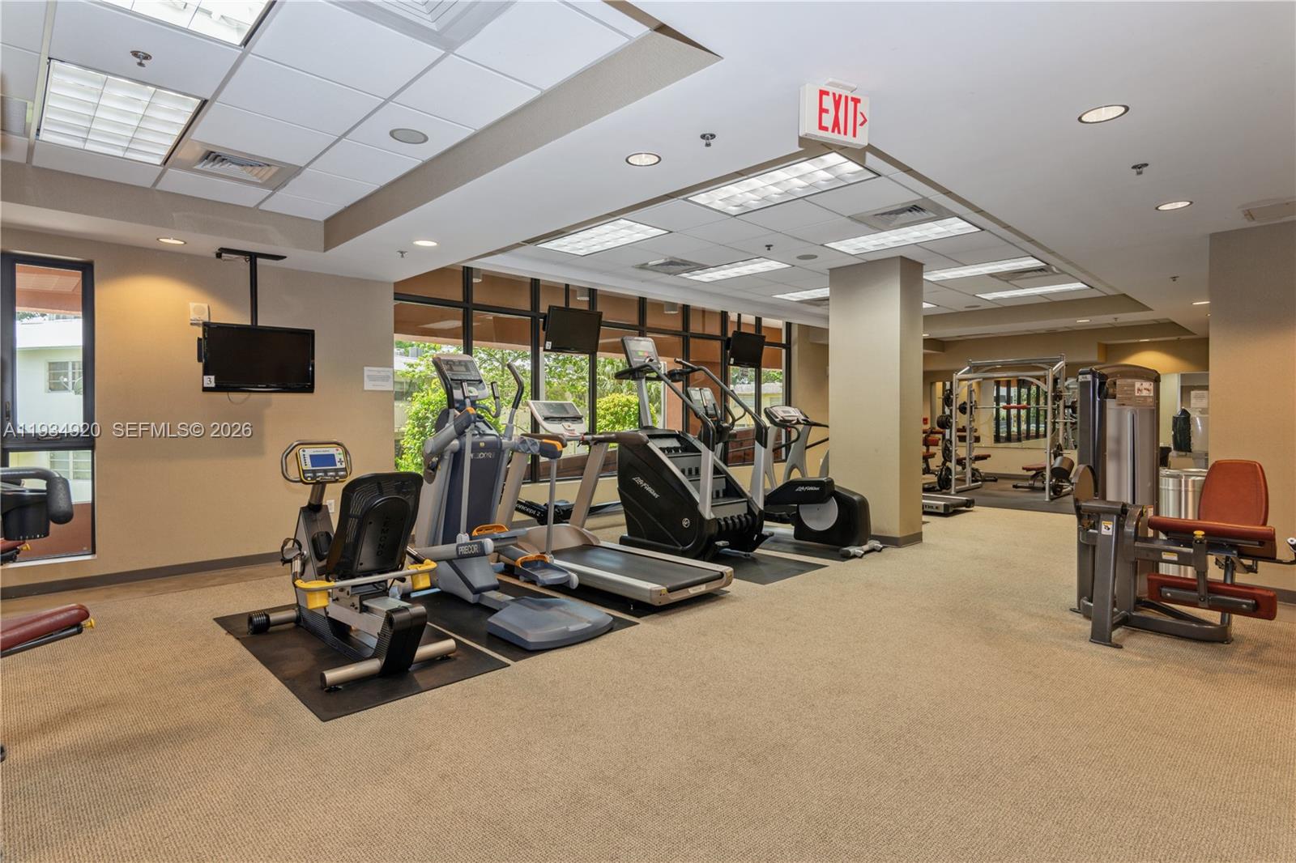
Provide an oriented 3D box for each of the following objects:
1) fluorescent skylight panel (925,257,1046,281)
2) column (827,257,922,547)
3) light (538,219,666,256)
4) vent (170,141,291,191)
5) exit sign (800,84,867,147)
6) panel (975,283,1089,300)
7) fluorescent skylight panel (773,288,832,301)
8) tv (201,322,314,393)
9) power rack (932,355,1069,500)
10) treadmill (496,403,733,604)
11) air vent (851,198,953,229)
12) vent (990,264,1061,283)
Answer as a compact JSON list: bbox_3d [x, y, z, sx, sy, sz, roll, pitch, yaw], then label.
[{"bbox_3d":[3.511,-1.724,7.272,0.590,0.060,1.200,-1,1,-44],"label":"fluorescent skylight panel"},{"bbox_3d":[2.370,-0.292,7.117,0.540,2.830,0.770,-1,1,-44],"label":"column"},{"bbox_3d":[-0.401,-1.690,5.983,0.590,0.060,1.200,-1,1,-44],"label":"light"},{"bbox_3d":[-2.568,-1.648,4.248,0.610,0.050,0.610,-1,1,-44],"label":"vent"},{"bbox_3d":[0.753,-1.267,2.756,0.303,0.193,0.045,-1,1,-23],"label":"exit sign"},{"bbox_3d":[4.806,-1.746,8.536,0.590,0.060,1.200,-1,1,-44],"label":"panel"},{"bbox_3d":[2.193,-1.734,8.515,0.590,0.060,1.200,-1,1,-44],"label":"fluorescent skylight panel"},{"bbox_3d":[-3.106,-0.576,5.481,0.800,0.520,0.090,-1,1,-44],"label":"tv"},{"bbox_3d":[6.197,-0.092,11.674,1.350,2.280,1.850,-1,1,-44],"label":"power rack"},{"bbox_3d":[-0.378,0.437,5.490,0.840,1.440,2.120,-1,1,-44],"label":"treadmill"},{"bbox_3d":[1.987,-1.688,5.349,0.600,0.050,0.600,-1,1,-44],"label":"air vent"},{"bbox_3d":[4.142,-1.724,7.471,0.600,0.050,0.600,-1,1,-44],"label":"vent"}]

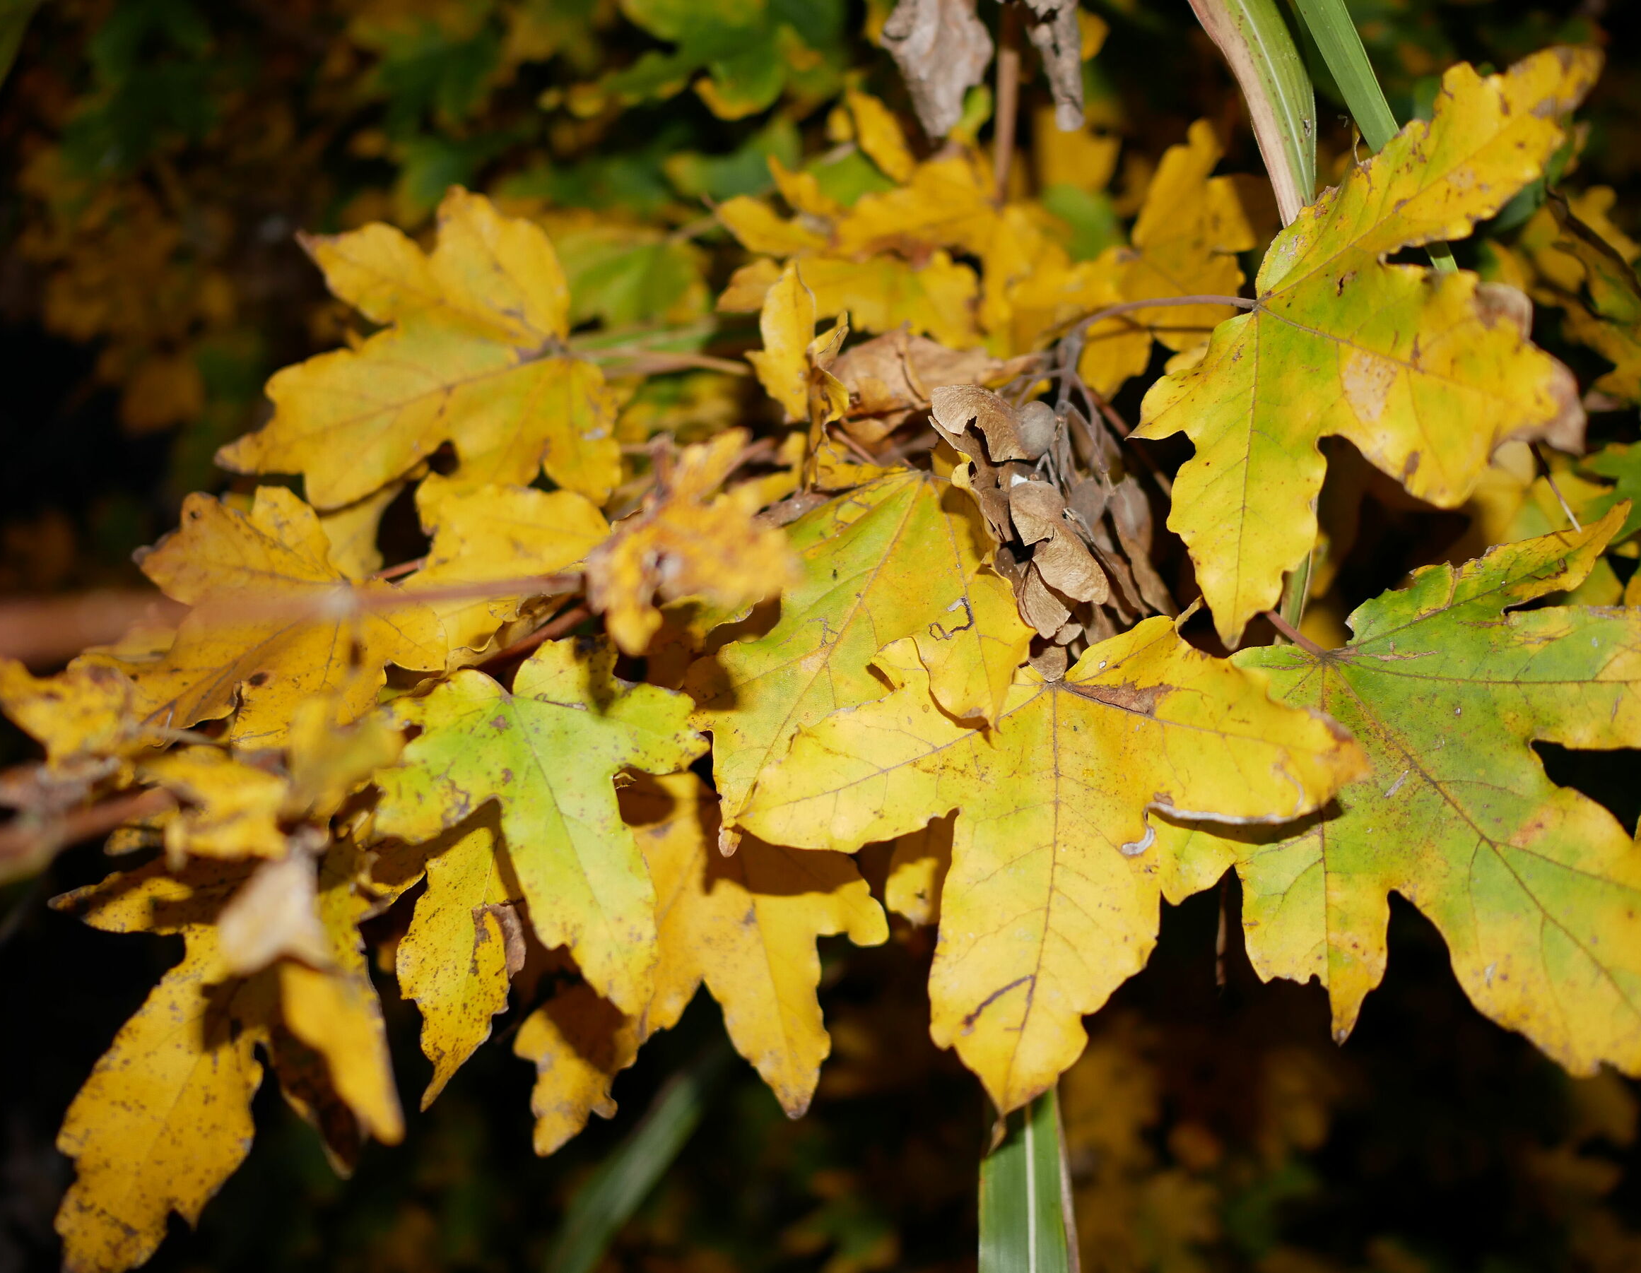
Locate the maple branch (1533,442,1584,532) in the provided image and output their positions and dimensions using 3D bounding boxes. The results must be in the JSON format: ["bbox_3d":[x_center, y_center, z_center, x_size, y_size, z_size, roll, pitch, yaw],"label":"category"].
[{"bbox_3d":[0.147,-0.030,0.295,0.002,0.002,0.023,-16,63,0],"label":"maple branch"}]

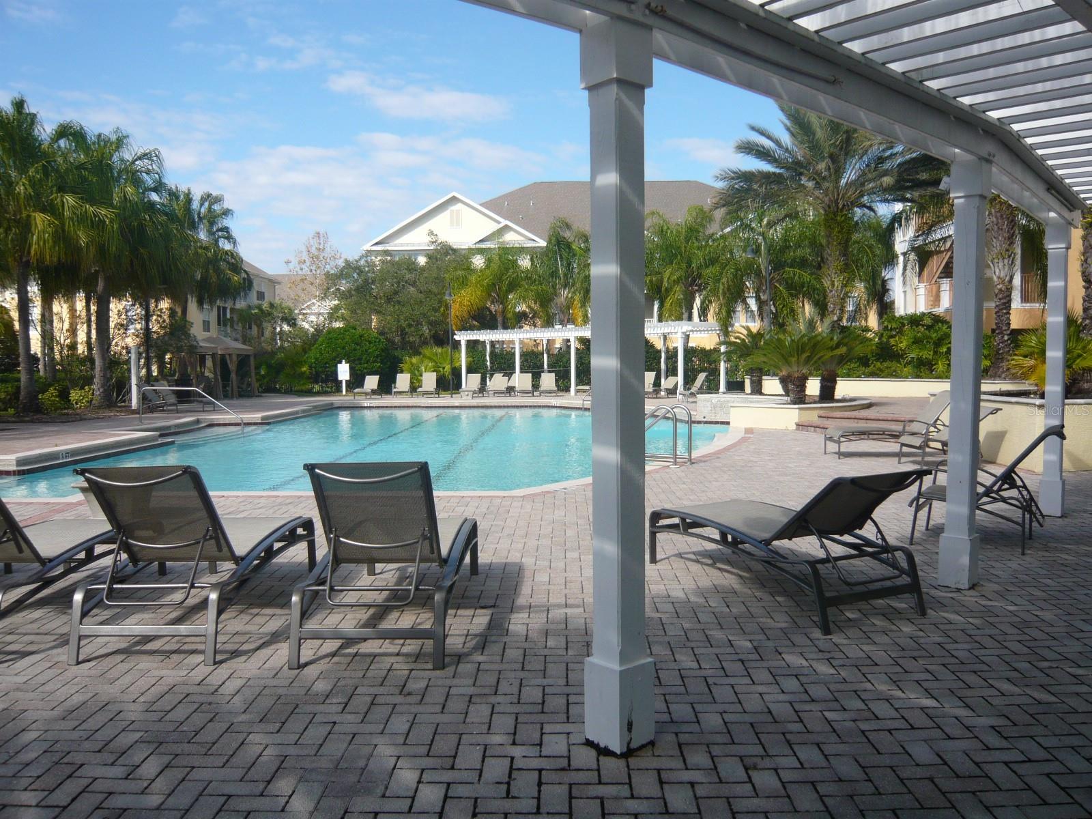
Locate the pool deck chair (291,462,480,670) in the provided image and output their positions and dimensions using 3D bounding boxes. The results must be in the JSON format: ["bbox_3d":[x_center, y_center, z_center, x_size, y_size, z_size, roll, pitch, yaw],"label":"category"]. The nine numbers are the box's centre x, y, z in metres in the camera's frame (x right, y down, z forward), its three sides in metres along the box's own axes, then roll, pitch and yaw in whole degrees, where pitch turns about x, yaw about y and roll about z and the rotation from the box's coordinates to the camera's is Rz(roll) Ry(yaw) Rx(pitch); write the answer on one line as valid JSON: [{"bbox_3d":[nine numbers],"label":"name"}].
[{"bbox_3d":[-0.823,0.672,4.920,0.715,0.940,1.800,0,3,0],"label":"pool deck chair"}]

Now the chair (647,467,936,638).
[{"bbox_3d":[1.389,0.686,5.418,0.715,0.820,1.810,-2,4,-25],"label":"chair"}]

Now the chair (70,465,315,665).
[{"bbox_3d":[-1.891,0.677,4.994,0.710,0.940,1.820,0,3,0],"label":"chair"}]

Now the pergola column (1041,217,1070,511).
[{"bbox_3d":[4.500,-0.351,7.811,0.178,2.573,0.178,2,4,38],"label":"pergola column"}]

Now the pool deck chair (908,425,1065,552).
[{"bbox_3d":[3.316,0.547,6.646,1.030,0.930,0.670,2,4,32],"label":"pool deck chair"}]

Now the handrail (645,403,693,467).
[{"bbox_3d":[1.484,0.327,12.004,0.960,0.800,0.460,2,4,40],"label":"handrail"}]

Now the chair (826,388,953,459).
[{"bbox_3d":[4.918,0.201,12.581,1.740,0.930,0.650,0,3,0],"label":"chair"}]

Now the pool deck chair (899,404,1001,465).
[{"bbox_3d":[5.188,0.347,11.366,1.060,0.770,0.670,-1,3,-1],"label":"pool deck chair"}]

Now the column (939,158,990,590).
[{"bbox_3d":[2.551,-0.199,5.388,0.178,2.573,0.178,2,4,38],"label":"column"}]

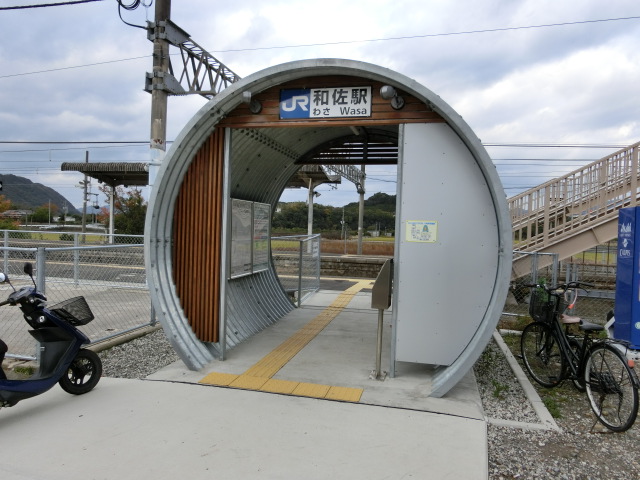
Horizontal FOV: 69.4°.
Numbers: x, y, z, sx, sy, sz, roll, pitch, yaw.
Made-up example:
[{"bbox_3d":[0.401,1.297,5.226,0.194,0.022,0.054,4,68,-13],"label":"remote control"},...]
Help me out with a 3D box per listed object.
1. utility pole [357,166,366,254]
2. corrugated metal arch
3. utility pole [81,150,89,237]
[{"bbox_3d":[3.404,-2.596,37.500,0.350,7.710,0.350,2,2,14],"label":"utility pole"},{"bbox_3d":[0.347,-0.215,6.036,3.506,3.010,3.600,2,2,14],"label":"corrugated metal arch"},{"bbox_3d":[-12.668,-2.320,25.000,0.220,5.040,0.220,2,2,14],"label":"utility pole"}]

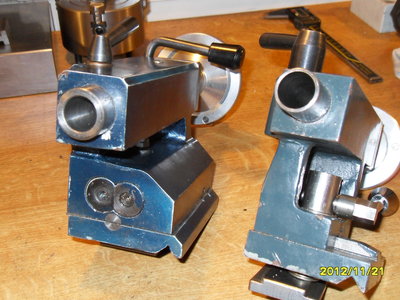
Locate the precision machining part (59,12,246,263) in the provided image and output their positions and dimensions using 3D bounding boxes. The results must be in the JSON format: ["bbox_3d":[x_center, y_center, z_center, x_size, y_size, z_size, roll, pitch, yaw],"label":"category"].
[{"bbox_3d":[-0.019,-0.022,0.348,0.097,0.130,0.204,9,16,15],"label":"precision machining part"}]

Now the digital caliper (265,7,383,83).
[{"bbox_3d":[0.145,-0.137,0.616,0.069,0.015,0.233,-7,35,-11],"label":"digital caliper"}]

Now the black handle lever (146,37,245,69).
[{"bbox_3d":[-0.006,-0.066,0.337,0.091,0.018,0.015,19,21,41],"label":"black handle lever"}]

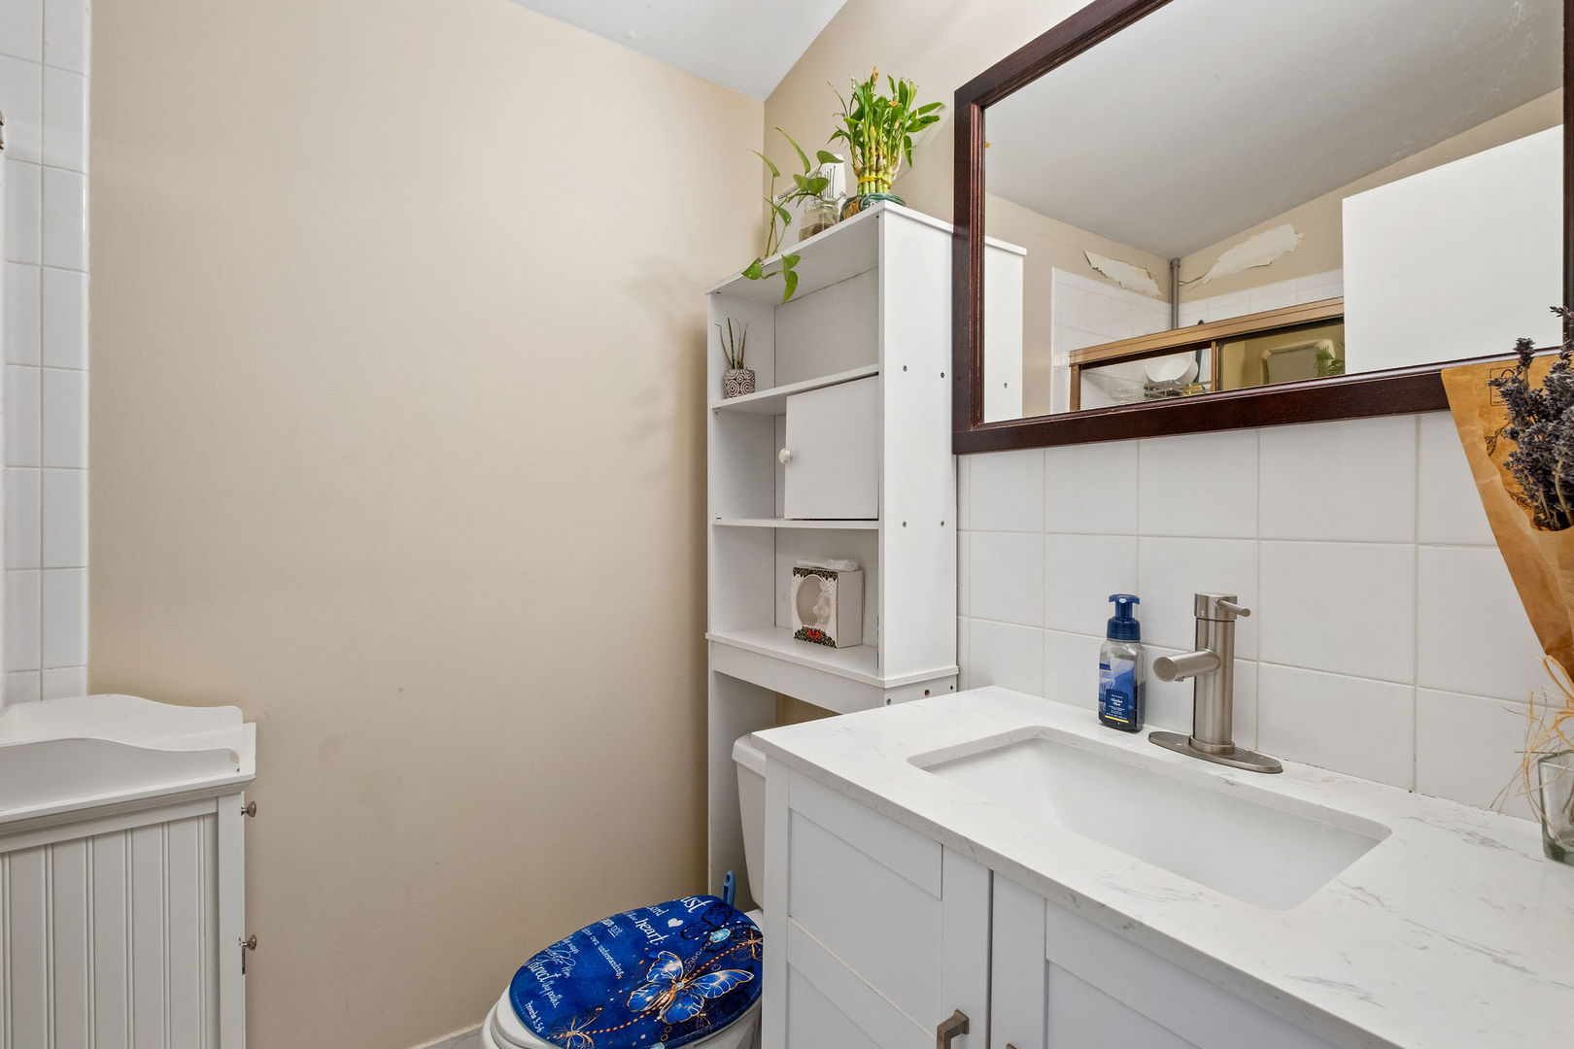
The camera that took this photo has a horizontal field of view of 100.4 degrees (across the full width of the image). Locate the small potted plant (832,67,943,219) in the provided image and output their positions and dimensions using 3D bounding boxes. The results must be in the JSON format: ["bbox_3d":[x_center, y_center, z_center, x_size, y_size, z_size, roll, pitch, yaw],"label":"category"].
[{"bbox_3d":[0.181,-0.704,1.241,0.175,0.310,0.180,0,1,0],"label":"small potted plant"}]

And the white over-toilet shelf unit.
[{"bbox_3d":[0.061,0.293,1.417,0.203,1.690,0.608,0,1,-36],"label":"white over-toilet shelf unit"}]

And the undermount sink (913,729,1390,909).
[{"bbox_3d":[0.368,0.369,0.725,0.265,0.150,0.410,0,1,-36],"label":"undermount sink"}]

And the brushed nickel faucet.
[{"bbox_3d":[0.503,0.192,0.805,0.165,0.203,0.148,0,1,-36],"label":"brushed nickel faucet"}]

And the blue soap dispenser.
[{"bbox_3d":[0.487,0.197,0.943,0.042,0.190,0.057,0,1,-43],"label":"blue soap dispenser"}]

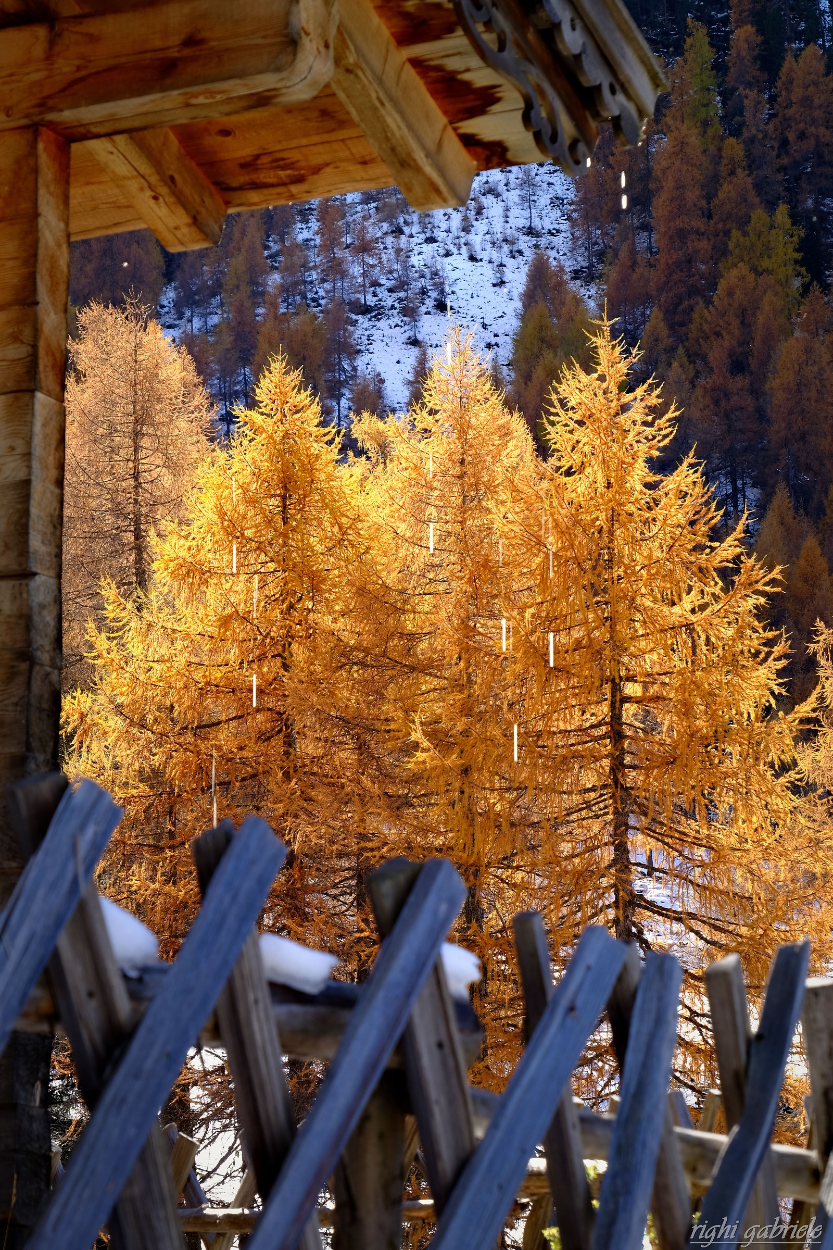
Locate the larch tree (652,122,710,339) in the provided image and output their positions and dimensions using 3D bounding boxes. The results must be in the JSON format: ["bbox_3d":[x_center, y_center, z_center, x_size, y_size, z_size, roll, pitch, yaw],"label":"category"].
[{"bbox_3d":[20.064,-29.733,260.000,4.500,16.600,4.500,0,-4,0],"label":"larch tree"}]

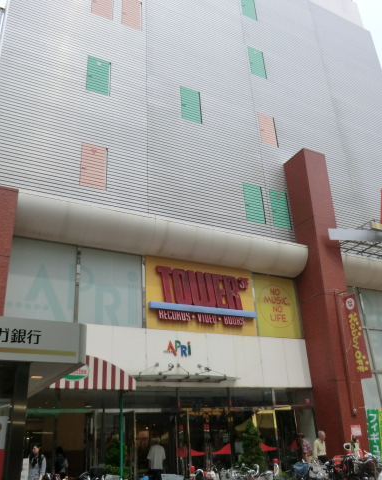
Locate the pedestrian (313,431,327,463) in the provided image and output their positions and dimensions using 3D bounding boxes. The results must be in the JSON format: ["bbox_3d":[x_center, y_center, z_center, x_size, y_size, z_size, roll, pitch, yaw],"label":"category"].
[{"bbox_3d":[4.064,6.650,13.494,0.480,1.630,0.320,20,-32,-41],"label":"pedestrian"}]

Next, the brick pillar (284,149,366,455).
[{"bbox_3d":[5.078,2.212,16.681,1.140,12.200,1.550,10,-27,-27],"label":"brick pillar"}]

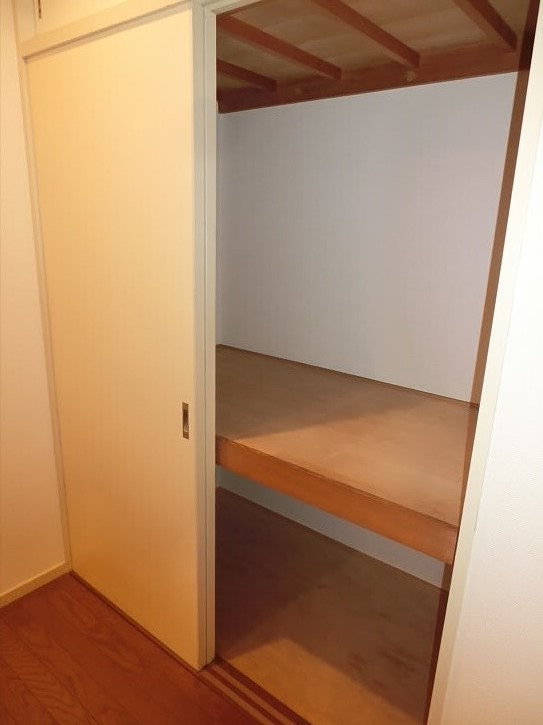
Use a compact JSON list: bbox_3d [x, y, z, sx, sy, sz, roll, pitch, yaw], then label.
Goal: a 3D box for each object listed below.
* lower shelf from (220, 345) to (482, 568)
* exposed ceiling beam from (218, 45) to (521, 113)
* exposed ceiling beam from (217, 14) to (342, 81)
[{"bbox_3d":[0.078,0.175,1.759,1.467,0.095,0.786,14,19,36],"label":"lower shelf"},{"bbox_3d":[0.331,-0.990,1.756,1.419,0.092,0.033,14,19,36],"label":"exposed ceiling beam"},{"bbox_3d":[0.018,-0.972,1.553,0.045,0.036,0.699,14,19,36],"label":"exposed ceiling beam"}]

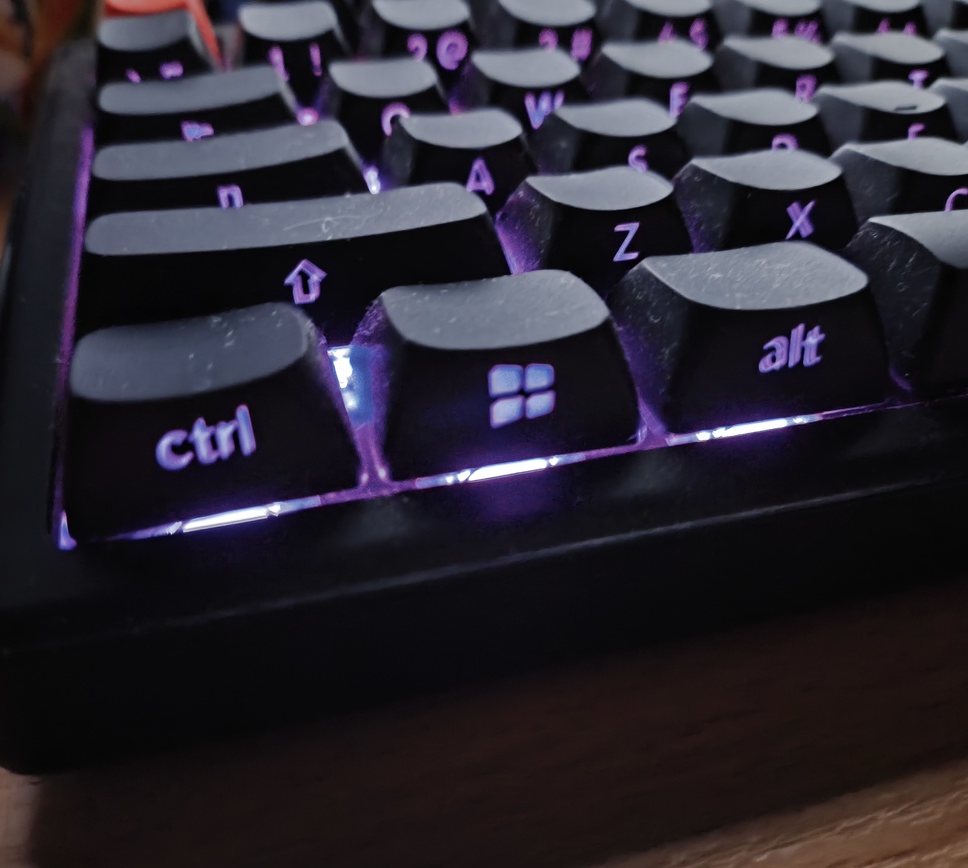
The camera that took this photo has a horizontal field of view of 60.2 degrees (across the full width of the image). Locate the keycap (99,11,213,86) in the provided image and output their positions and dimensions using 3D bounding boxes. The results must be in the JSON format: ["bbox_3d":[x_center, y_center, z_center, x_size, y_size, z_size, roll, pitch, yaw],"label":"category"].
[{"bbox_3d":[-0.046,-0.052,0.117,0.018,0.011,0.018,-10,44,-14],"label":"keycap"}]

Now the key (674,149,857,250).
[{"bbox_3d":[0.030,-0.024,0.091,0.018,0.011,0.018,-10,44,-14],"label":"key"}]

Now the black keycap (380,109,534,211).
[{"bbox_3d":[-0.003,-0.032,0.098,0.018,0.010,0.018,-10,44,-14],"label":"black keycap"}]

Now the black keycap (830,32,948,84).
[{"bbox_3d":[0.060,-0.055,0.129,0.018,0.010,0.018,-10,44,-14],"label":"black keycap"}]

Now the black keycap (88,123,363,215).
[{"bbox_3d":[-0.028,-0.027,0.092,0.032,0.010,0.018,-10,44,-14],"label":"black keycap"}]

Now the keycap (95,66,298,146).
[{"bbox_3d":[-0.036,-0.039,0.105,0.028,0.010,0.018,-10,44,-14],"label":"keycap"}]

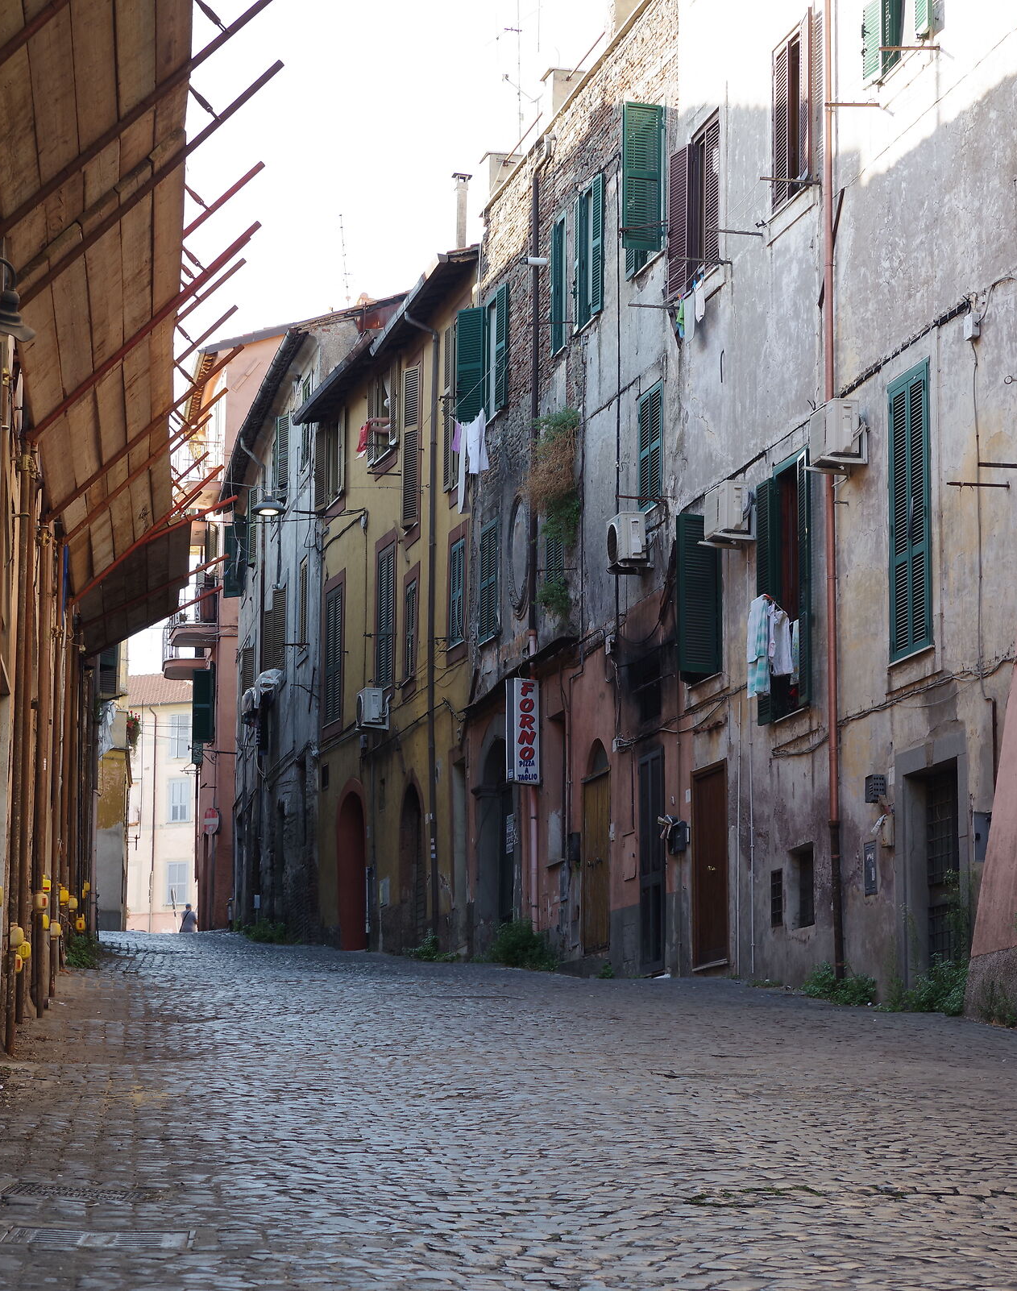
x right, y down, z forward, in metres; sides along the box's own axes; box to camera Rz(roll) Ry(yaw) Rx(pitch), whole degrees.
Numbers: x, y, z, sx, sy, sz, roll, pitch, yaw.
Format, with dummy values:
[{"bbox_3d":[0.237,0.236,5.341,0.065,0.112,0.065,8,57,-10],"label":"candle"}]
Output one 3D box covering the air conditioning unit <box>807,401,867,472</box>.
[{"bbox_3d":[3.007,-1.903,32.391,0.310,0.560,0.790,2,-9,-11],"label":"air conditioning unit"}]

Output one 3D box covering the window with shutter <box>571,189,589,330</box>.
[{"bbox_3d":[0.911,-4.772,43.000,0.130,1.750,0.750,3,-10,-14],"label":"window with shutter"}]

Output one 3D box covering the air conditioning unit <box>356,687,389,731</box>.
[{"bbox_3d":[-2.161,0.982,54.679,0.290,0.550,0.760,2,-8,-14],"label":"air conditioning unit"}]

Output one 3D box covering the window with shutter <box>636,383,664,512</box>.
[{"bbox_3d":[1.620,-2.290,40.100,0.100,1.400,0.900,3,-10,-14],"label":"window with shutter"}]

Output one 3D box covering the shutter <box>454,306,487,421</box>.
[{"bbox_3d":[-0.511,-3.875,48.200,0.450,1.600,0.060,-5,-11,29],"label":"shutter"}]

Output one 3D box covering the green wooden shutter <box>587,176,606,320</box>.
[{"bbox_3d":[1.052,-4.929,43.775,0.150,1.775,1.069,2,-8,-12],"label":"green wooden shutter"}]

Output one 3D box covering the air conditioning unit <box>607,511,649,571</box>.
[{"bbox_3d":[1.369,-1.209,40.100,0.290,0.540,0.750,3,-10,-14],"label":"air conditioning unit"}]

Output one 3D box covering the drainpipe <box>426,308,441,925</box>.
[{"bbox_3d":[-1.111,-0.191,51.876,0.130,9.200,0.120,2,-9,-11],"label":"drainpipe"}]

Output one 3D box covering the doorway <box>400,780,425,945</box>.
[{"bbox_3d":[-1.484,3.401,54.031,0.400,2.500,1.750,2,-9,-11],"label":"doorway"}]

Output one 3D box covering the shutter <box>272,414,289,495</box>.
[{"bbox_3d":[-4.349,-3.627,66.792,0.300,1.600,1.200,2,-9,-11],"label":"shutter"}]

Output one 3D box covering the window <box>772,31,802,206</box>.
[{"bbox_3d":[2.827,-5.315,35.300,0.130,1.700,0.880,3,-10,-14],"label":"window"}]

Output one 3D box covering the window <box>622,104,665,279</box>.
[{"bbox_3d":[1.537,-5.316,39.700,0.490,1.720,0.060,4,-10,-20],"label":"window"}]

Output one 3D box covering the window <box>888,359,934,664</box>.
[{"bbox_3d":[3.545,-1.170,30.853,0.080,2.514,1.200,2,-8,-11],"label":"window"}]

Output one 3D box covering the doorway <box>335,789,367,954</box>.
[{"bbox_3d":[-2.447,3.681,56.900,0.300,2.582,1.850,2,-8,-14],"label":"doorway"}]

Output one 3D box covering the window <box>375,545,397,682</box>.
[{"bbox_3d":[-1.927,-0.427,55.025,0.120,2.318,1.280,2,-8,-14],"label":"window"}]

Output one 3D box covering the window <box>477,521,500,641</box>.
[{"bbox_3d":[-0.278,-0.894,48.625,0.120,1.620,1.150,2,-9,-13],"label":"window"}]

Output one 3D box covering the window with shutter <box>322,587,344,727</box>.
[{"bbox_3d":[-2.791,0.189,56.000,0.120,2.150,1.050,3,-10,-15],"label":"window with shutter"}]

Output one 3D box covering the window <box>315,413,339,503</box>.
[{"bbox_3d":[-3.138,-3.256,60.947,0.250,1.650,1.500,3,-9,-15],"label":"window"}]

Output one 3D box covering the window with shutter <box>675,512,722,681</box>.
[{"bbox_3d":[2.023,-0.548,37.200,0.480,1.683,0.060,2,-8,-13],"label":"window with shutter"}]

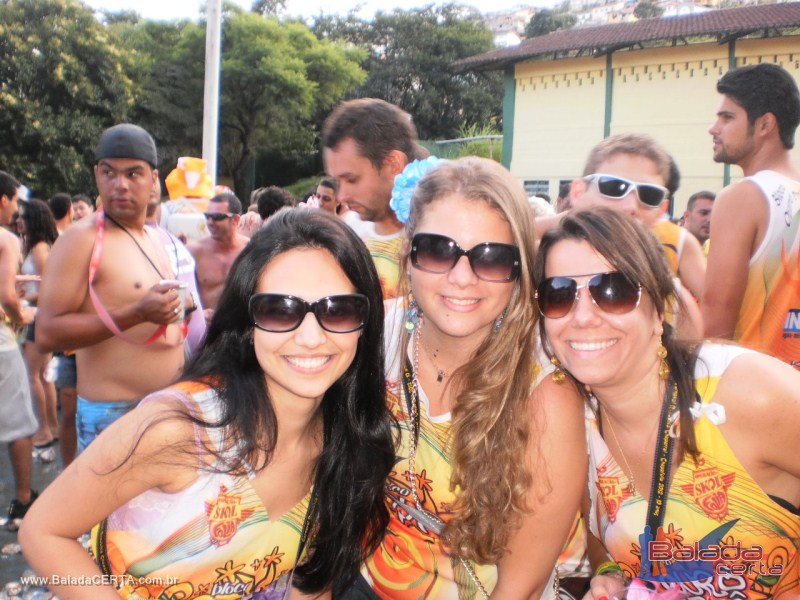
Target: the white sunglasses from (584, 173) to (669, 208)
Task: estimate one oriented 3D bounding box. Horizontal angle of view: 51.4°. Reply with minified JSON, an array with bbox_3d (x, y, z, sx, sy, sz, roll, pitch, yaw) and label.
[{"bbox_3d":[0.421,-0.207,1.580,0.142,0.046,0.140,12,2,-5],"label":"white sunglasses"}]

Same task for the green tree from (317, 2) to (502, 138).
[{"bbox_3d":[0.219,-6.714,28.000,5.900,6.000,5.500,2,6,0],"label":"green tree"}]

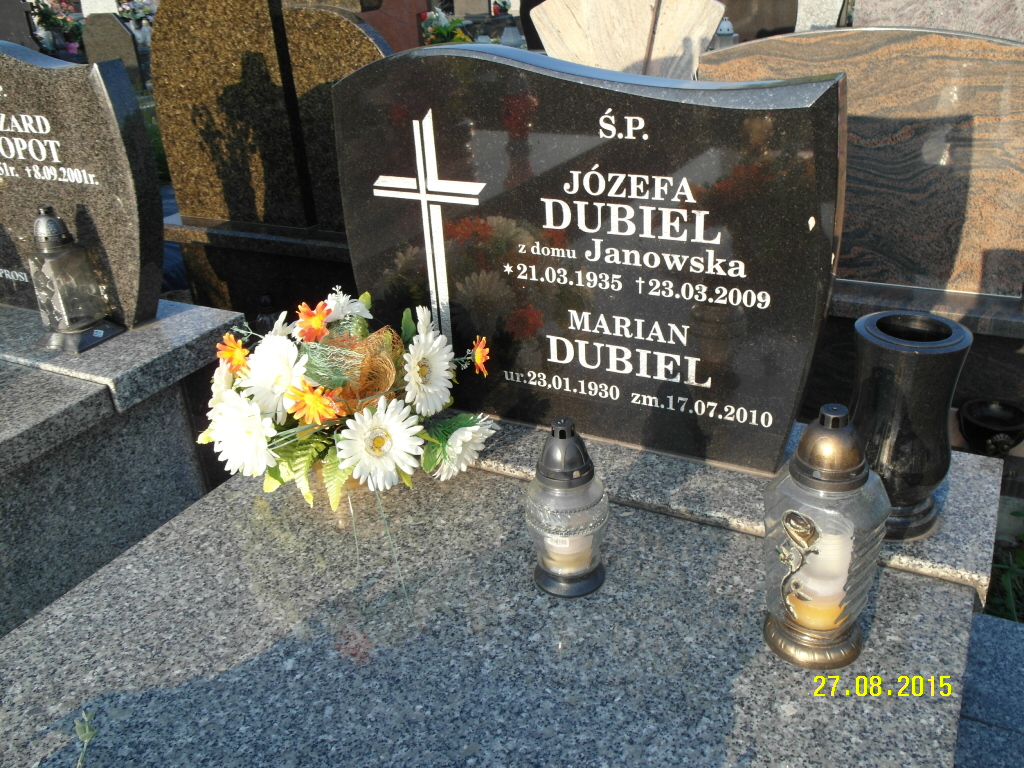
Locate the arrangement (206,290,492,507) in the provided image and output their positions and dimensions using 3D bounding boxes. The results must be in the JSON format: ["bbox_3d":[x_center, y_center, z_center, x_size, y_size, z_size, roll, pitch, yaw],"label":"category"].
[{"bbox_3d":[-0.244,0.017,1.343,0.410,0.305,0.350,10,30,27],"label":"arrangement"}]

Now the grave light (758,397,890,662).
[{"bbox_3d":[0.341,0.162,0.974,0.118,0.295,0.113,20,35,41],"label":"grave light"}]

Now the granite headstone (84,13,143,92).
[{"bbox_3d":[-3.337,-2.784,7.441,0.622,0.619,0.070,10,30,27],"label":"granite headstone"}]

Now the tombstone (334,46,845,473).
[{"bbox_3d":[0.089,-0.198,1.350,0.770,0.601,0.060,10,30,27],"label":"tombstone"}]

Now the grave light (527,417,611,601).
[{"bbox_3d":[0.068,0.149,1.120,0.104,0.228,0.104,-4,26,2],"label":"grave light"}]

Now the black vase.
[{"bbox_3d":[0.502,0.055,1.149,0.133,0.268,0.133,10,30,27],"label":"black vase"}]

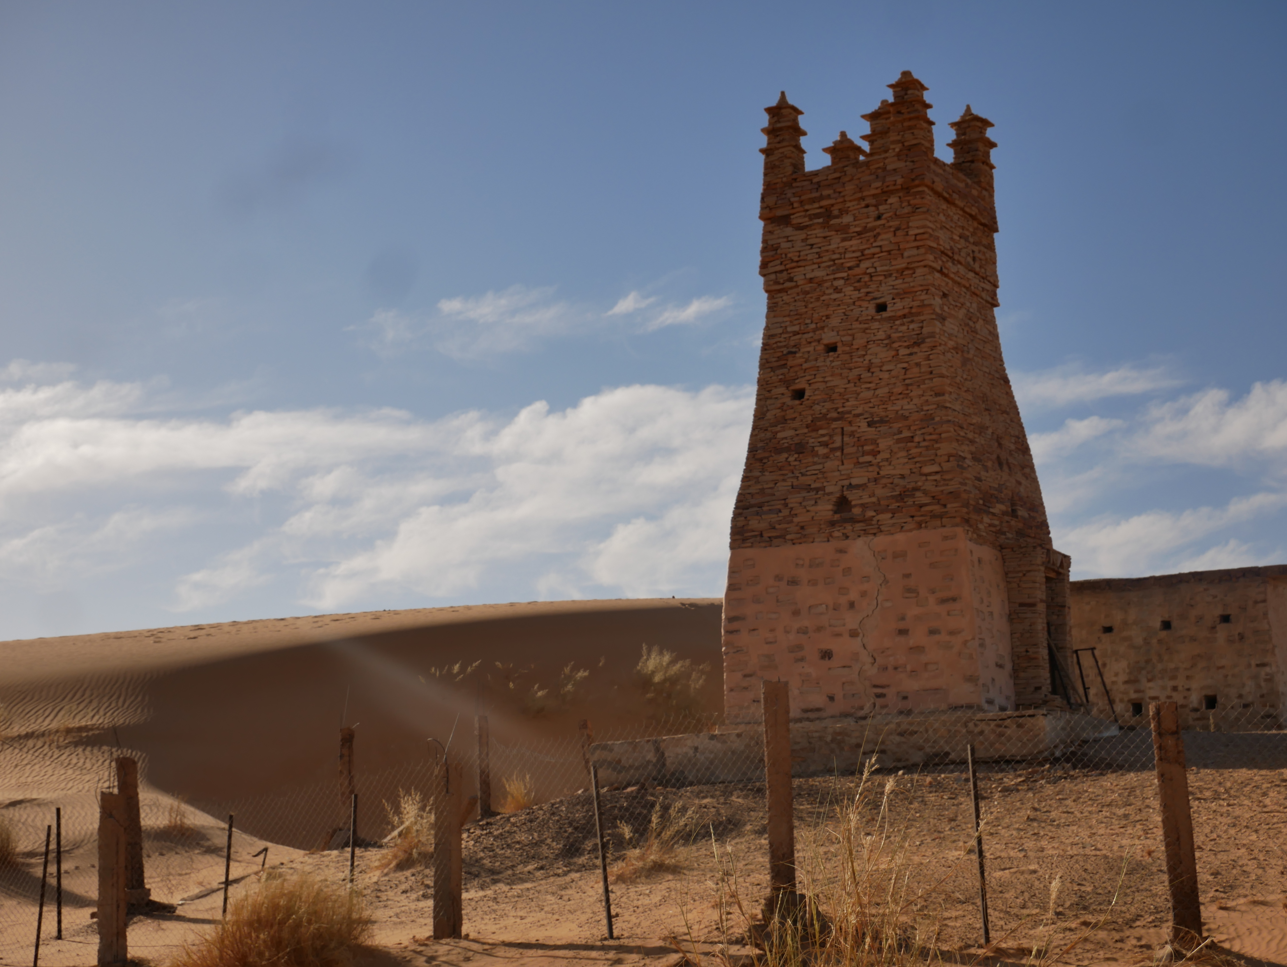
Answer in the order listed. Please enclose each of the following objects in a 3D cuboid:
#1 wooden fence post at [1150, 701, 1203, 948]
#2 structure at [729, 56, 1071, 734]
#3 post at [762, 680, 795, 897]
[{"bbox_3d":[3.293,2.099,12.411,0.145,1.486,0.145,-3,-9,-5],"label":"wooden fence post"},{"bbox_3d":[3.650,-1.093,28.915,3.943,8.978,3.800,-7,-10,29],"label":"structure"},{"bbox_3d":[0.861,1.931,12.604,0.145,1.385,0.145,-1,-9,-5],"label":"post"}]

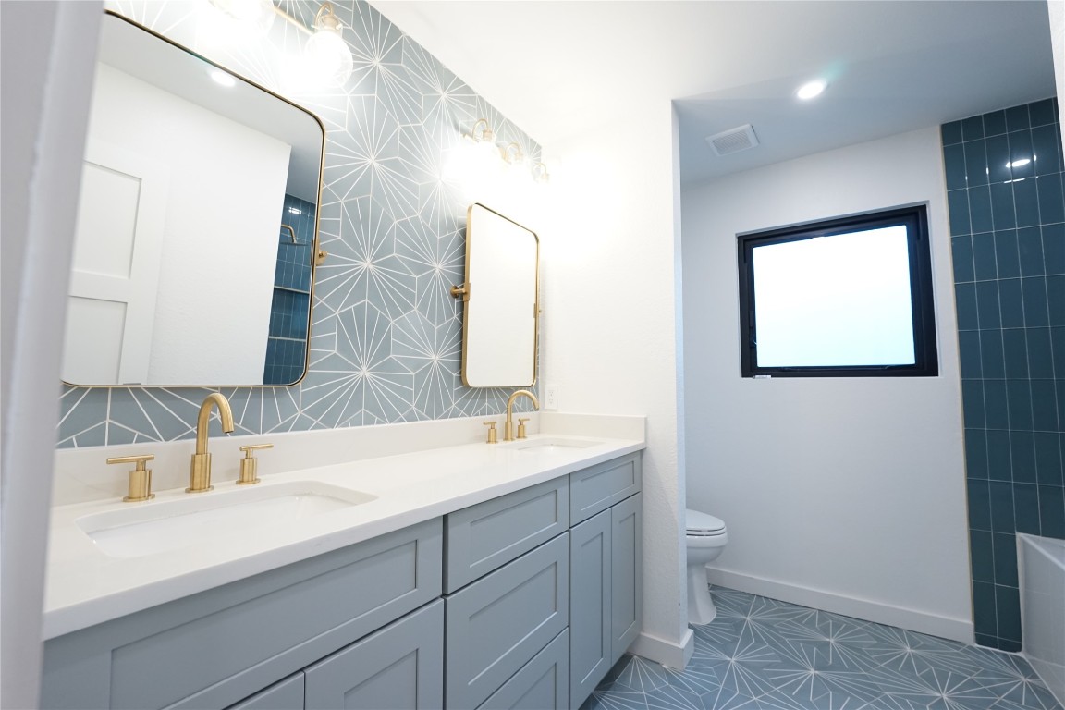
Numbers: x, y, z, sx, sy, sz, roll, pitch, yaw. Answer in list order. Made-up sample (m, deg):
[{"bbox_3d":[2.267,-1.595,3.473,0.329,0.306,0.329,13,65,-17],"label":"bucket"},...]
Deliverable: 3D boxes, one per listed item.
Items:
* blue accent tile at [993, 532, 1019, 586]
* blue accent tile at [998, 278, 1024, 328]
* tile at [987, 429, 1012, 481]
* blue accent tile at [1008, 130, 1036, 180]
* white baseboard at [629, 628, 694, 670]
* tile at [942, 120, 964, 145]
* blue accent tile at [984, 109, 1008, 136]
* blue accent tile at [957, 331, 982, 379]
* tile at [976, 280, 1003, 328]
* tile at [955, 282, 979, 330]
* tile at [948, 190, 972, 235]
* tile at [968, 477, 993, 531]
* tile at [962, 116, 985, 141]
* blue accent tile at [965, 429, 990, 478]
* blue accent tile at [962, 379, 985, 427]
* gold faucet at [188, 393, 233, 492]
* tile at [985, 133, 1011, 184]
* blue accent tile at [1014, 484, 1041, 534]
[{"bbox_3d":[2.089,0.903,1.831,0.074,0.228,0.010,-2,-6,35],"label":"blue accent tile"},{"bbox_3d":[2.168,-0.233,1.877,0.074,0.228,0.010,-2,-6,35],"label":"blue accent tile"},{"bbox_3d":[2.102,0.453,1.866,0.075,0.229,0.010,-2,-5,35],"label":"tile"},{"bbox_3d":[2.252,-0.919,1.908,0.072,0.226,0.010,-2,-5,32],"label":"blue accent tile"},{"bbox_3d":[0.554,1.233,1.791,0.245,0.102,0.162,-2,-5,35],"label":"white baseboard"},{"bbox_3d":[2.056,-1.083,2.031,0.074,0.115,0.010,-2,-6,35],"label":"tile"},{"bbox_3d":[2.174,-1.083,1.949,0.074,0.115,0.010,-2,-6,35],"label":"blue accent tile"},{"bbox_3d":[2.063,0.000,1.951,0.071,0.226,0.010,-2,-5,32],"label":"blue accent tile"},{"bbox_3d":[2.110,-0.231,1.918,0.074,0.228,0.010,-2,-6,35],"label":"tile"},{"bbox_3d":[2.051,-0.229,1.958,0.074,0.228,0.010,-2,-6,35],"label":"tile"},{"bbox_3d":[2.055,-0.684,1.996,0.074,0.228,0.010,-2,-6,35],"label":"tile"},{"bbox_3d":[2.051,0.688,1.901,0.071,0.226,0.010,-2,-5,32],"label":"tile"},{"bbox_3d":[2.127,-1.088,2.001,0.072,0.113,0.010,-2,-5,32],"label":"tile"},{"bbox_3d":[2.056,0.459,1.917,0.071,0.226,0.010,-2,-5,32],"label":"blue accent tile"},{"bbox_3d":[2.044,0.228,1.919,0.075,0.229,0.010,-2,-5,35],"label":"blue accent tile"},{"bbox_3d":[-0.685,0.187,0.892,0.166,0.216,0.056,-2,-5,35],"label":"gold faucet"},{"bbox_3d":[2.177,-0.912,1.938,0.075,0.229,0.010,-2,-5,35],"label":"tile"},{"bbox_3d":[2.160,0.677,1.812,0.075,0.229,0.010,-2,-5,35],"label":"blue accent tile"}]

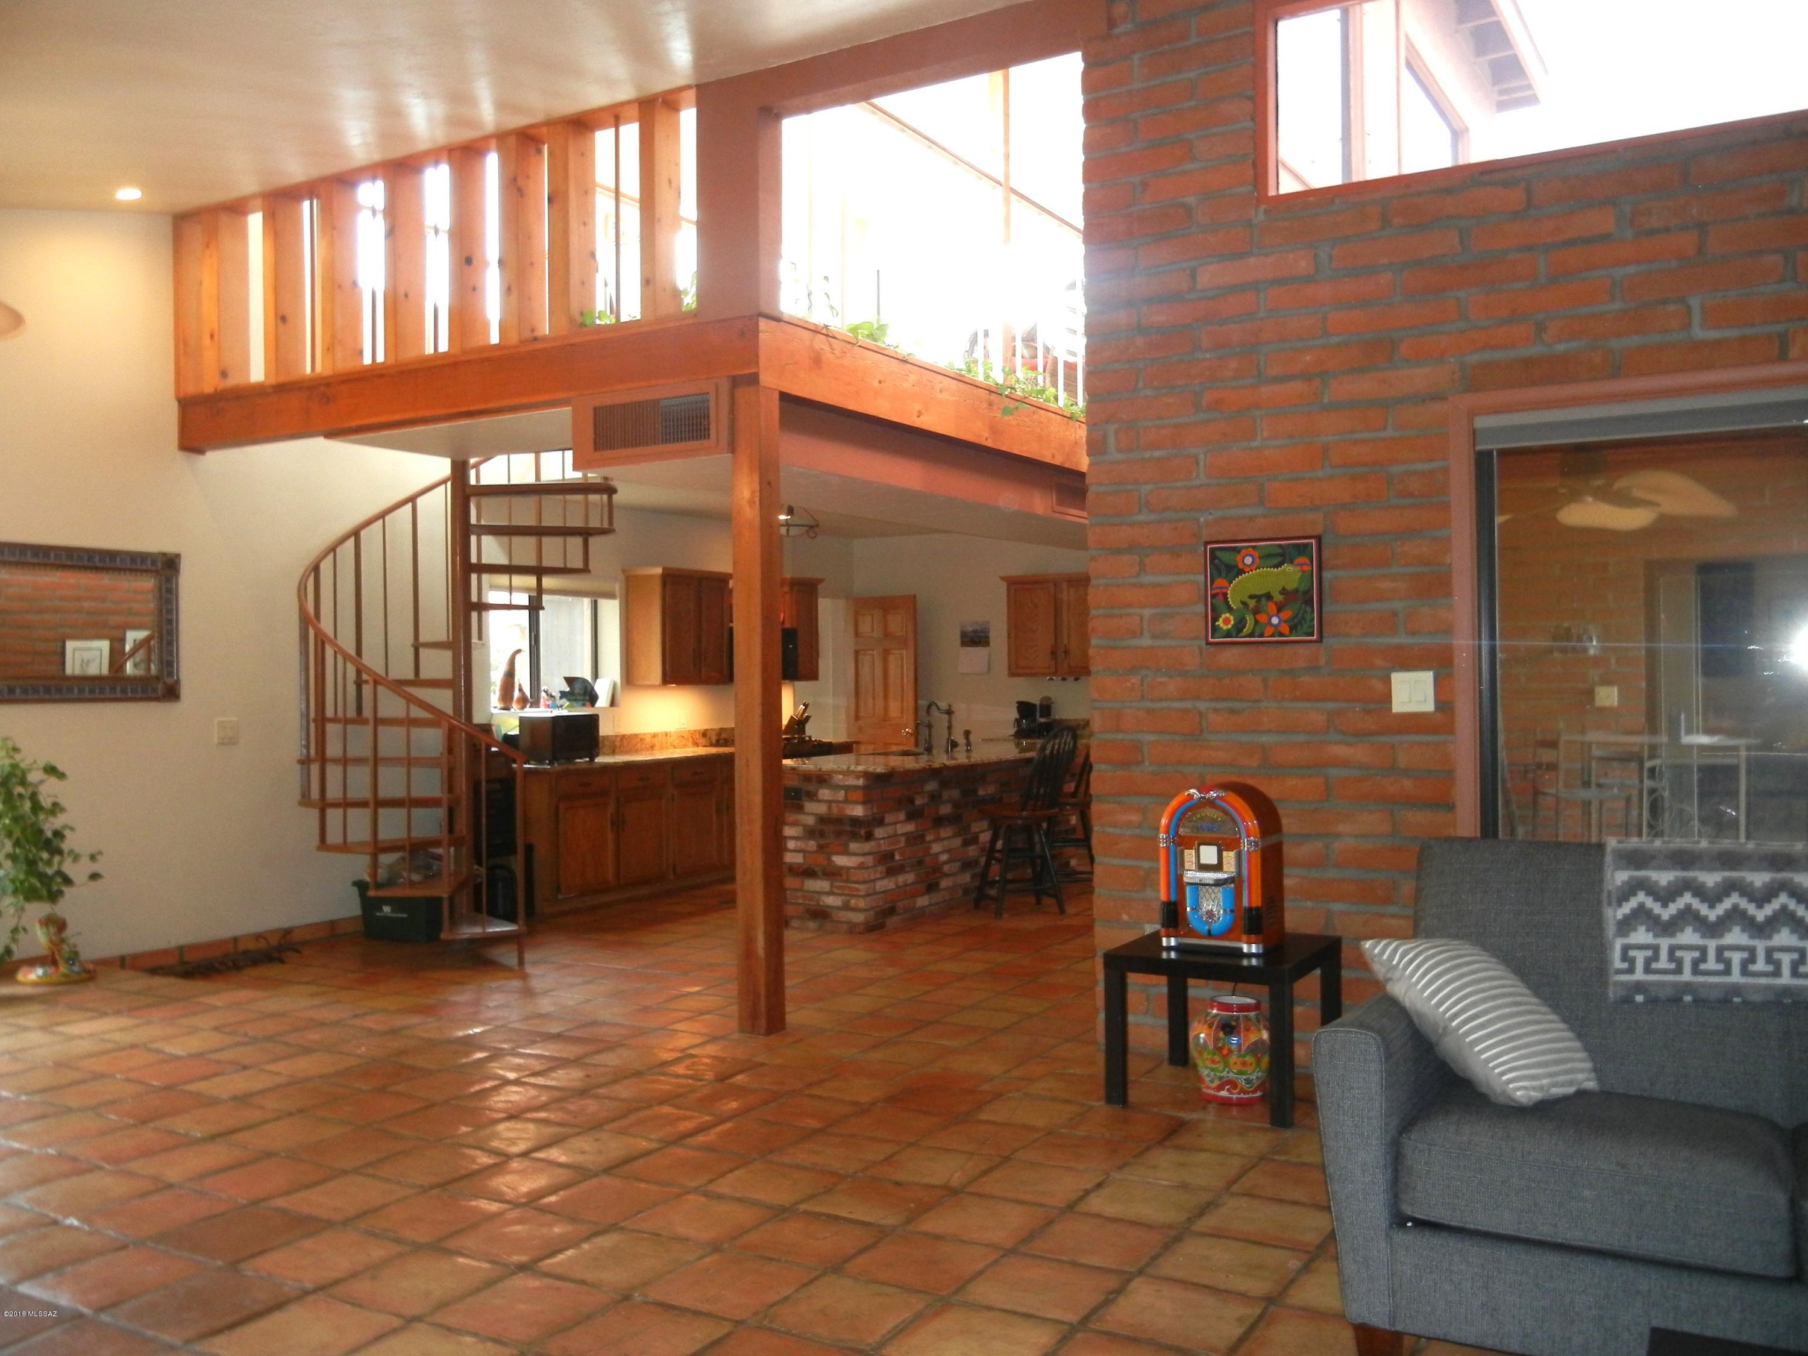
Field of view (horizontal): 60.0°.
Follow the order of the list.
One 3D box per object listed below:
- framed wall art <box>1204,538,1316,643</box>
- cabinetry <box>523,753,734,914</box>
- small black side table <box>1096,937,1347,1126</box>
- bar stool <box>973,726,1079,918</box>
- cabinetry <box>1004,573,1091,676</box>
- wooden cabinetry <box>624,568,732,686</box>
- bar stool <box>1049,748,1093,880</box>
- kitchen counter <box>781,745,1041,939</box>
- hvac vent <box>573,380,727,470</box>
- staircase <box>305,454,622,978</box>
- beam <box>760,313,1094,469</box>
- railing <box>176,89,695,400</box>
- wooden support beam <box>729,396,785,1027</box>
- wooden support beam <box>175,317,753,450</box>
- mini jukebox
[{"bbox_3d":[1.205,-0.289,5.277,0.401,0.355,0.025,-1,0,30],"label":"framed wall art"},{"bbox_3d":[-1.794,0.941,10.033,0.654,0.874,2.056,-1,0,30],"label":"cabinetry"},{"bbox_3d":[1.007,1.070,4.899,0.567,0.463,0.567,-1,0,30],"label":"small black side table"},{"bbox_3d":[0.697,0.809,9.006,0.520,1.070,0.470,-1,0,37],"label":"bar stool"},{"bbox_3d":[1.201,-0.401,11.996,0.860,0.760,0.330,-1,0,30],"label":"cabinetry"},{"bbox_3d":[-1.527,-0.338,10.666,0.350,0.779,0.760,-1,0,30],"label":"wooden cabinetry"},{"bbox_3d":[1.031,0.807,9.604,0.520,1.070,0.470,-1,0,37],"label":"bar stool"},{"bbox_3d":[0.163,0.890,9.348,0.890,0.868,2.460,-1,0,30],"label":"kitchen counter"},{"bbox_3d":[-1.001,-1.002,6.239,0.780,0.292,0.070,-1,0,30],"label":"hvac vent"},{"bbox_3d":[-2.291,0.015,8.094,1.562,2.723,1.562,-1,0,0],"label":"staircase"},{"bbox_3d":[0.222,-1.210,7.216,0.111,0.255,3.206,-1,0,30],"label":"beam"},{"bbox_3d":[-2.143,-1.835,6.968,3.191,0.908,0.180,-1,0,30],"label":"railing"},{"bbox_3d":[-0.545,0.123,5.884,0.122,2.400,0.122,-1,0,30],"label":"wooden support beam"},{"bbox_3d":[-2.030,-1.248,6.858,3.498,0.232,0.110,-1,0,30],"label":"wooden support beam"},{"bbox_3d":[0.997,0.589,4.904,0.310,0.500,0.220,-1,0,30],"label":"mini jukebox"}]

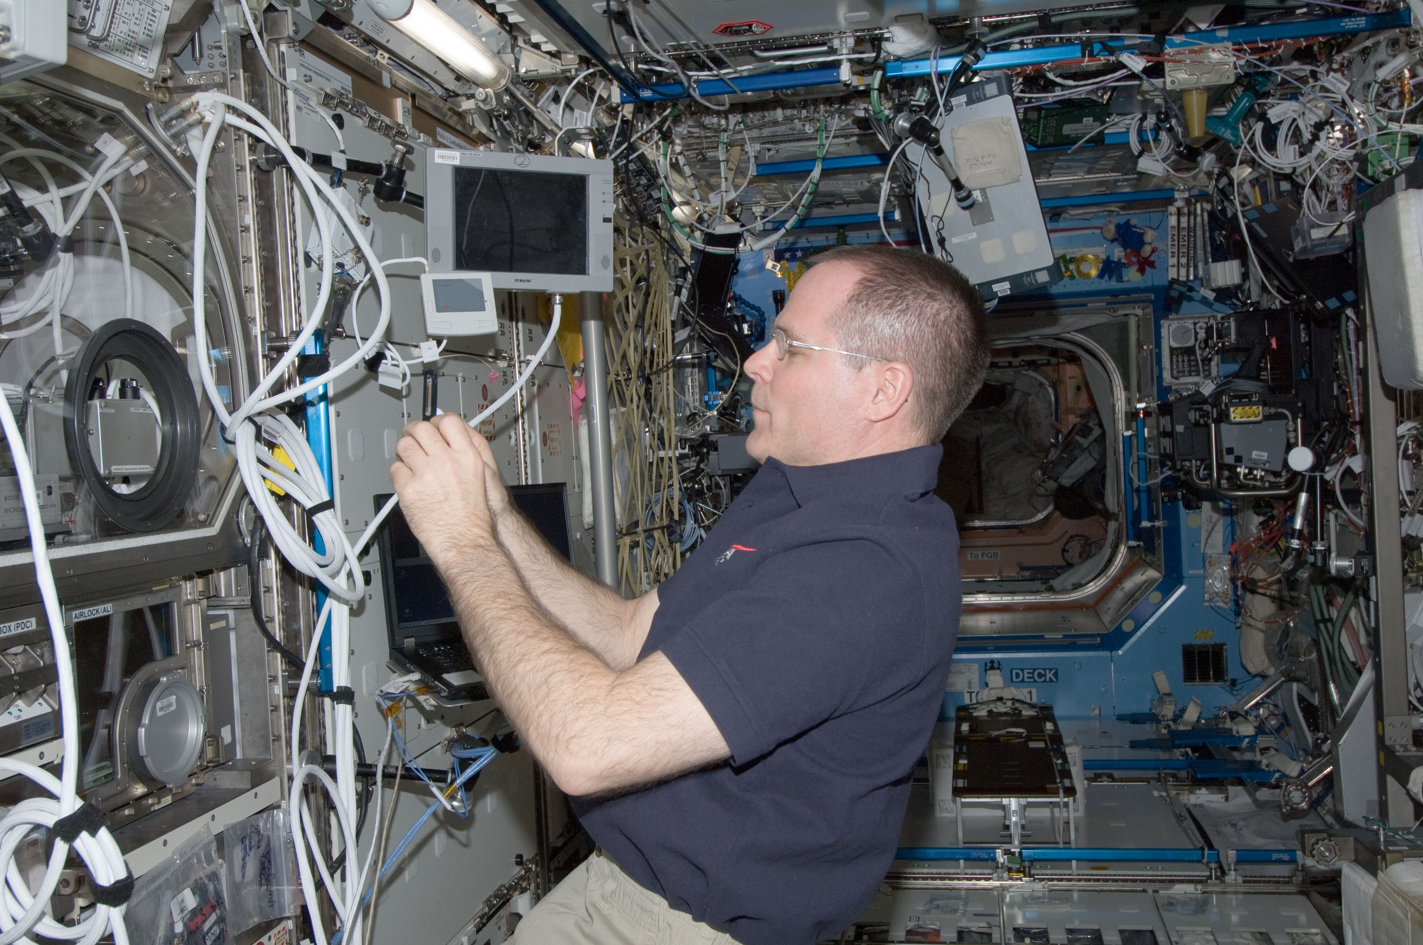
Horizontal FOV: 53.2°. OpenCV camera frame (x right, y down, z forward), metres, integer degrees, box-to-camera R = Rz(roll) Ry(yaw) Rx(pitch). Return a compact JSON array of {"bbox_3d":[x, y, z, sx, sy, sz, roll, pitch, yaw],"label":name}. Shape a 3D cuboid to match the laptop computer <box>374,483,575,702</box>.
[{"bbox_3d":[-0.329,0.185,2.350,0.356,0.269,0.326,-4,11,-32],"label":"laptop computer"}]

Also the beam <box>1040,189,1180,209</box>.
[{"bbox_3d":[1.402,-0.967,5.005,0.520,0.031,0.027,-2,2,11],"label":"beam"}]

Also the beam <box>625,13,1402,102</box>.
[{"bbox_3d":[0.591,-0.869,2.991,1.647,0.031,0.027,-2,2,11],"label":"beam"}]

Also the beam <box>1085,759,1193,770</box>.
[{"bbox_3d":[1.501,1.040,5.048,0.510,0.031,0.027,-2,2,11],"label":"beam"}]

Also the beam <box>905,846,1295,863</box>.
[{"bbox_3d":[1.030,1.091,4.054,1.225,0.031,0.027,-2,2,11],"label":"beam"}]

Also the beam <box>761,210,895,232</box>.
[{"bbox_3d":[0.428,-0.925,5.196,0.518,0.031,0.027,-2,2,11],"label":"beam"}]

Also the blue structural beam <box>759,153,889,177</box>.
[{"bbox_3d":[0.352,-0.891,4.124,0.465,0.031,0.027,-2,2,11],"label":"blue structural beam"}]

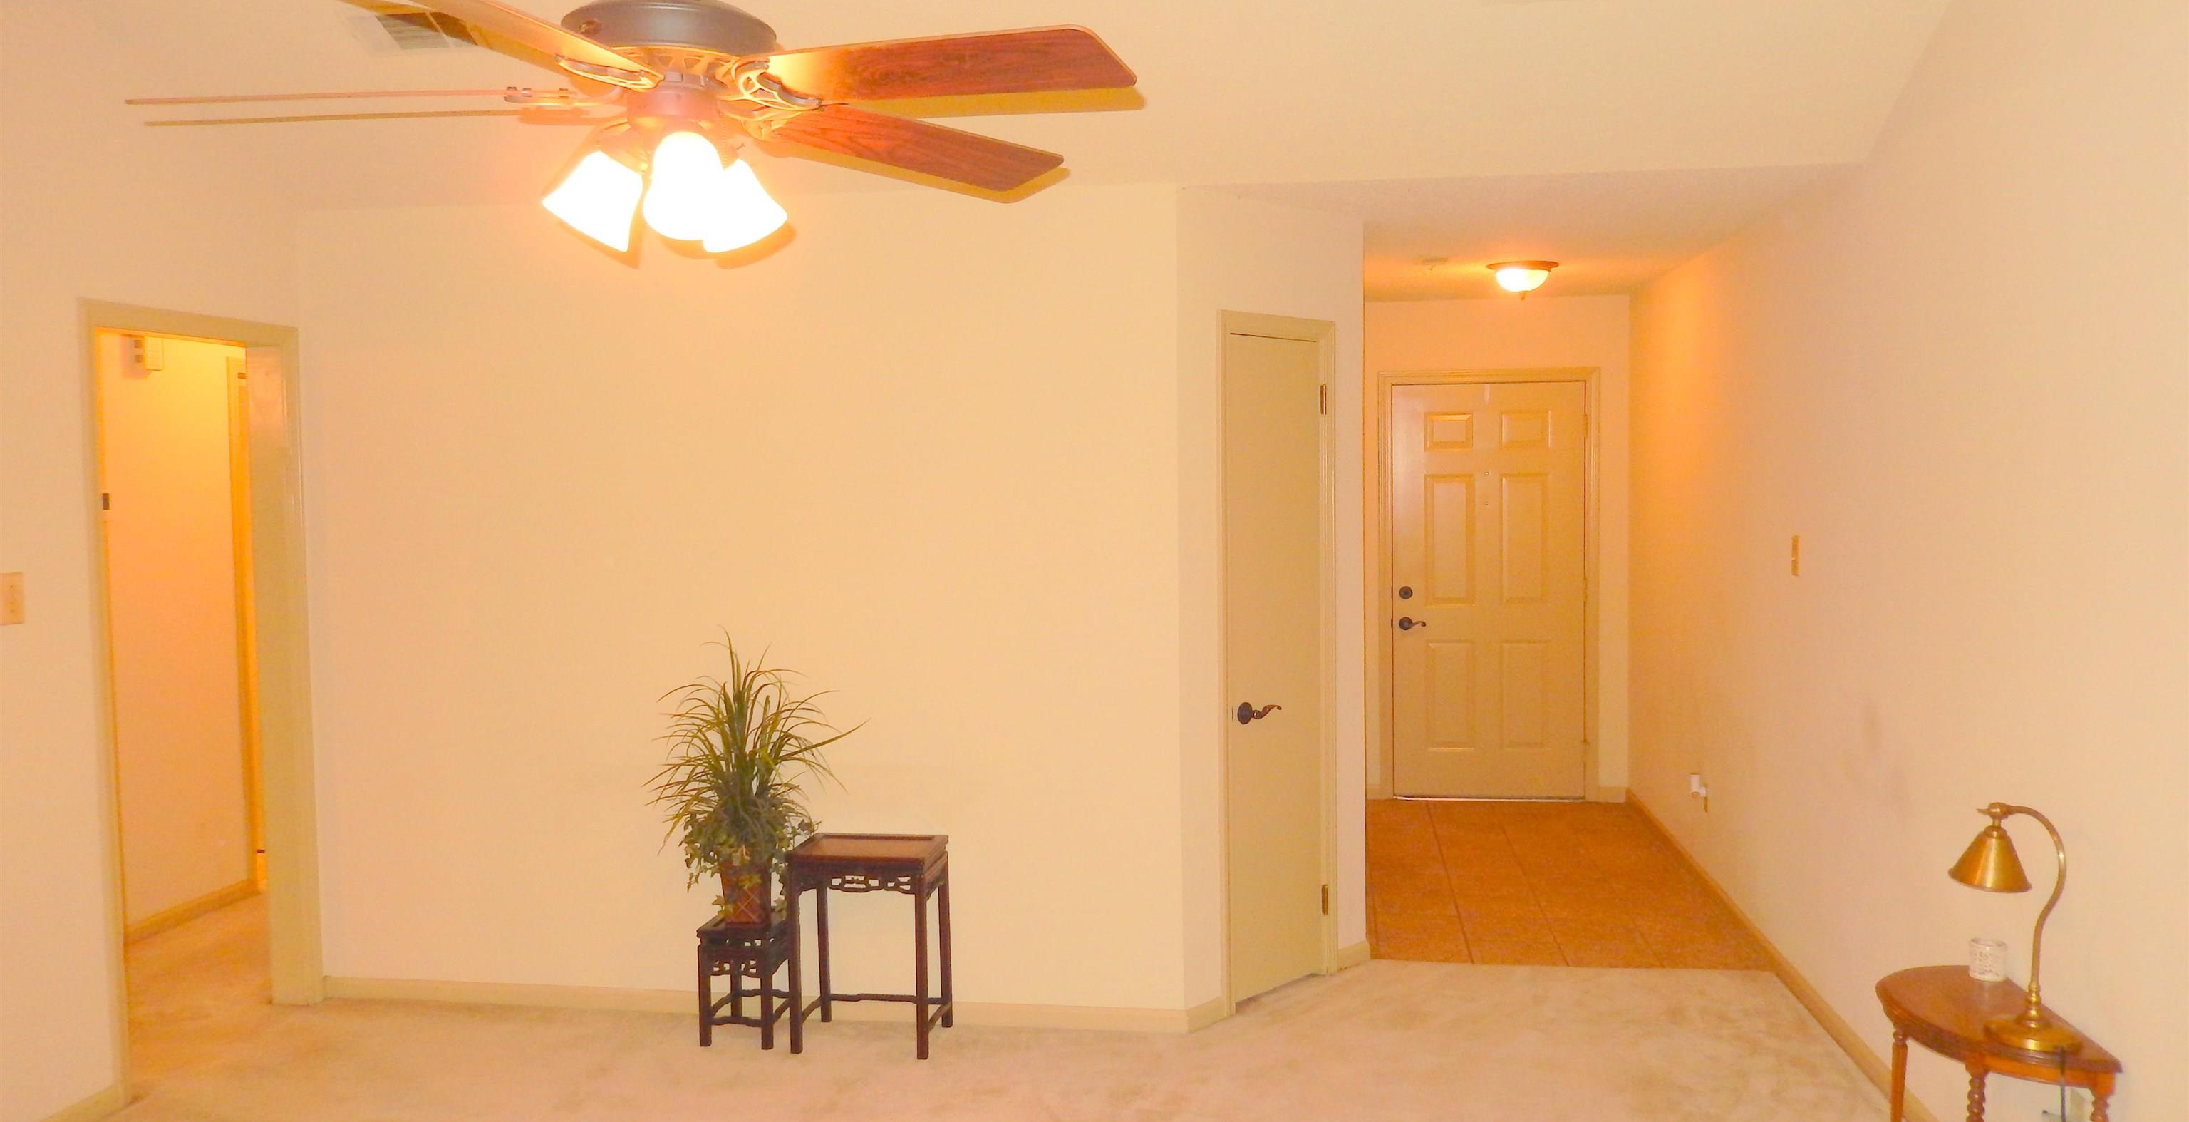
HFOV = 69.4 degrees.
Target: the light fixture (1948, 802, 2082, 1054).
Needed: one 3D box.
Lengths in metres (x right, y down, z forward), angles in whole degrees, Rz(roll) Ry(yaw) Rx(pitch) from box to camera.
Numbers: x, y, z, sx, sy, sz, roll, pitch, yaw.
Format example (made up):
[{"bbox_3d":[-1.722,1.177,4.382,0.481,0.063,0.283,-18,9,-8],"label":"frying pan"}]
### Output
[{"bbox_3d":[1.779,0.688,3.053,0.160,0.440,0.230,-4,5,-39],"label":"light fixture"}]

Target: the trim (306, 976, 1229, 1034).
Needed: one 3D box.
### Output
[{"bbox_3d":[-1.076,1.361,4.845,2.772,0.070,0.030,0,4,8],"label":"trim"}]

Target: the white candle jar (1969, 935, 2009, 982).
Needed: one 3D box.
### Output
[{"bbox_3d":[1.904,0.848,3.373,0.073,0.078,0.073,0,4,8],"label":"white candle jar"}]

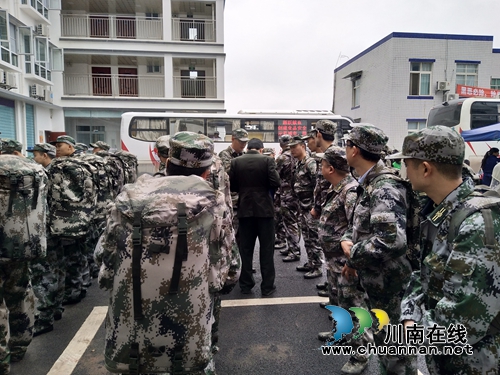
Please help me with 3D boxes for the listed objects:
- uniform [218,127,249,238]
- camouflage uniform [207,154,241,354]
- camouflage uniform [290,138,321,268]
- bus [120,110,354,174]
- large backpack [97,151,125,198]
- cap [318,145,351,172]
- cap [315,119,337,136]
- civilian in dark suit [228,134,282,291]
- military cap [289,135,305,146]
[{"bbox_3d":[-0.167,0.219,4.646,0.520,1.740,0.340,-4,7,-37],"label":"uniform"},{"bbox_3d":[-0.358,0.476,2.712,0.550,1.600,0.420,0,6,-3],"label":"camouflage uniform"},{"bbox_3d":[0.712,0.264,4.731,0.330,1.620,0.480,-3,7,-30],"label":"camouflage uniform"},{"bbox_3d":[-0.448,-1.552,15.148,8.714,3.150,2.420,0,6,-6],"label":"bus"},{"bbox_3d":[-1.713,-0.126,4.562,0.420,0.620,0.300,-2,6,-25],"label":"large backpack"},{"bbox_3d":[0.700,-0.239,3.150,0.265,0.140,0.185,20,13,21],"label":"cap"},{"bbox_3d":[0.779,-0.615,3.850,0.240,0.130,0.180,17,15,39],"label":"cap"},{"bbox_3d":[0.056,0.303,4.172,0.560,1.690,0.380,0,6,-3],"label":"civilian in dark suit"},{"bbox_3d":[0.582,-0.570,4.600,0.235,0.120,0.180,-7,9,-34],"label":"military cap"}]

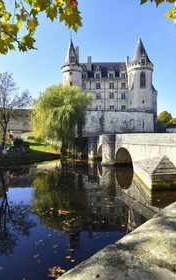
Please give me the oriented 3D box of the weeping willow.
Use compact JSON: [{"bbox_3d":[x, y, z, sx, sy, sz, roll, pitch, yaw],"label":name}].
[{"bbox_3d":[-5.640,-4.115,39.000,12.400,14.800,12.000,0,2,0],"label":"weeping willow"}]

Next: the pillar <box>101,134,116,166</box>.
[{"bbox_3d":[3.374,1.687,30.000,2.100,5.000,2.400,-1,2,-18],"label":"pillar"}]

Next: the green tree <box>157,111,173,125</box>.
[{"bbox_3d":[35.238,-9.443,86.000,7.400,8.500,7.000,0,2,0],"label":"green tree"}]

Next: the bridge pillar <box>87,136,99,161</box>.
[{"bbox_3d":[0.978,1.720,36.500,2.000,4.600,2.200,-1,2,-18],"label":"bridge pillar"}]

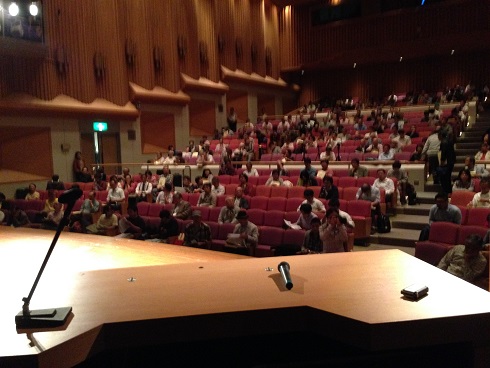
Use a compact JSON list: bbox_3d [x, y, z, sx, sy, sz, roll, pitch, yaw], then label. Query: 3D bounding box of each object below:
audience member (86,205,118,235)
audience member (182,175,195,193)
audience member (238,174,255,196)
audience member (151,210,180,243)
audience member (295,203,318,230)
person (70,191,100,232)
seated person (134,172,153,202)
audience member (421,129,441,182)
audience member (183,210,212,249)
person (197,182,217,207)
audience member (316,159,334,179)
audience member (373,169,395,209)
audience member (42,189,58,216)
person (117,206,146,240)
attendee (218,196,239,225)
[{"bbox_3d":[-3.485,1.096,11.564,0.540,1.150,0.750,0,4,25],"label":"audience member"},{"bbox_3d":[-1.716,0.339,13.468,0.460,1.100,0.700,1,5,37],"label":"audience member"},{"bbox_3d":[-0.030,0.337,12.700,0.500,1.230,0.720,1,5,33],"label":"audience member"},{"bbox_3d":[-1.552,1.078,8.730,0.560,1.150,0.800,3,7,35],"label":"audience member"},{"bbox_3d":[1.087,0.926,8.629,0.480,1.100,0.780,1,5,39],"label":"audience member"},{"bbox_3d":[-3.786,0.760,11.336,0.580,1.180,0.820,3,7,32],"label":"person"},{"bbox_3d":[-3.307,0.273,15.060,0.520,1.210,0.740,-1,4,10],"label":"seated person"},{"bbox_3d":[5.257,-0.789,13.289,0.560,1.680,0.400,3,7,32],"label":"audience member"},{"bbox_3d":[-0.990,1.093,9.185,0.500,1.123,0.750,0,4,30],"label":"audience member"},{"bbox_3d":[-1.064,0.592,12.225,0.520,1.220,0.720,0,4,24],"label":"person"},{"bbox_3d":[2.274,-0.125,13.508,0.520,1.160,0.720,1,5,32],"label":"audience member"},{"bbox_3d":[3.173,0.207,10.796,0.500,1.100,0.780,1,5,37],"label":"audience member"},{"bbox_3d":[-5.725,0.787,13.734,0.500,1.230,0.720,-1,4,8],"label":"audience member"},{"bbox_3d":[-2.543,1.064,10.423,0.470,1.109,0.750,1,5,37],"label":"person"},{"bbox_3d":[-0.403,0.891,10.552,0.520,1.180,0.720,0,4,24],"label":"attendee"}]

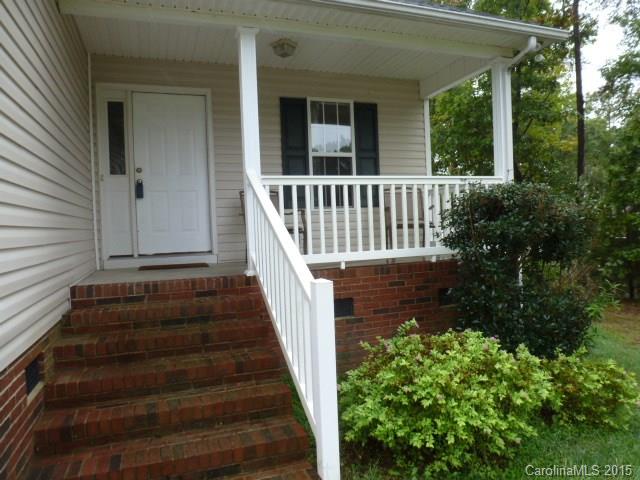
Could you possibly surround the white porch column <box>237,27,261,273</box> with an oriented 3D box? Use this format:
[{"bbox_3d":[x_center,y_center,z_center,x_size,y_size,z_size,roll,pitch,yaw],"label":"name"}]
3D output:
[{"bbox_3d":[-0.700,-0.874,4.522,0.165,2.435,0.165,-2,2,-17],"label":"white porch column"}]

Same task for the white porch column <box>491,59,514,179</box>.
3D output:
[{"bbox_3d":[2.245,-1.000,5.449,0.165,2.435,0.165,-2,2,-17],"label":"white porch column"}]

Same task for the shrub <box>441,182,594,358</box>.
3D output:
[{"bbox_3d":[2.052,0.470,4.666,1.500,2.050,1.350,-2,2,-17],"label":"shrub"}]

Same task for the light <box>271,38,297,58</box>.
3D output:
[{"bbox_3d":[-0.432,-2.250,5.289,0.310,0.155,0.310,-2,2,-17],"label":"light"}]

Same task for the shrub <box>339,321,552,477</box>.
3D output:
[{"bbox_3d":[0.886,1.110,3.557,1.520,0.920,1.280,-2,2,-17],"label":"shrub"}]

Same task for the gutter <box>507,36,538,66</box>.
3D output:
[{"bbox_3d":[2.348,-2.188,5.167,0.100,0.250,0.440,-2,2,-17],"label":"gutter"}]

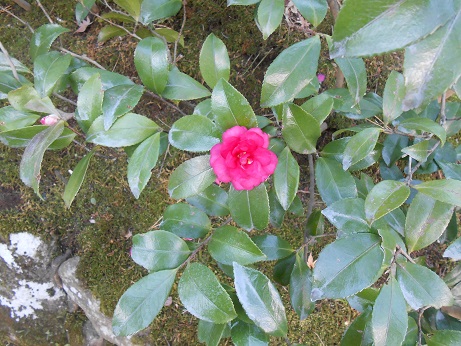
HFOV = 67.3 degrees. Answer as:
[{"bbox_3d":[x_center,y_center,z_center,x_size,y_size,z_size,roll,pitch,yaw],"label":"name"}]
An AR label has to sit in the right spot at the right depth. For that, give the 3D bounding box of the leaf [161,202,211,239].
[{"bbox_3d":[-0.056,0.064,0.435,0.070,0.013,0.045,5,73,17],"label":"leaf"}]

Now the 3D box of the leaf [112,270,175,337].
[{"bbox_3d":[-0.091,0.137,0.365,0.045,0.012,0.102,44,96,11],"label":"leaf"}]

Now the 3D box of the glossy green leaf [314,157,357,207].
[{"bbox_3d":[0.116,0.011,0.380,0.036,0.012,0.068,-24,81,-5],"label":"glossy green leaf"}]

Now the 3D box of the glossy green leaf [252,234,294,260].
[{"bbox_3d":[0.048,0.089,0.412,0.061,0.010,0.031,7,79,-5],"label":"glossy green leaf"}]

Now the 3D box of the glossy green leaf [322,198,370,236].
[{"bbox_3d":[0.121,0.047,0.362,0.048,0.013,0.040,15,78,18],"label":"glossy green leaf"}]

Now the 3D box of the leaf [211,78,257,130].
[{"bbox_3d":[0.003,-0.067,0.359,0.040,0.065,0.013,-19,20,-4],"label":"leaf"}]

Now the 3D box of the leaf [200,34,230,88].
[{"bbox_3d":[-0.019,-0.145,0.450,0.037,0.011,0.073,-1,83,-6],"label":"leaf"}]

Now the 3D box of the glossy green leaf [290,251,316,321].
[{"bbox_3d":[0.095,0.153,0.455,0.031,0.012,0.099,-4,102,14],"label":"glossy green leaf"}]

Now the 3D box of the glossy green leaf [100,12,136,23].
[{"bbox_3d":[-0.171,-0.238,0.530,0.053,0.012,0.030,6,31,0],"label":"glossy green leaf"}]

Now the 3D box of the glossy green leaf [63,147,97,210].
[{"bbox_3d":[-0.195,0.008,0.450,0.028,0.010,0.089,40,107,40],"label":"glossy green leaf"}]

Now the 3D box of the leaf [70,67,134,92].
[{"bbox_3d":[-0.169,-0.124,0.470,0.099,0.013,0.042,9,89,6],"label":"leaf"}]

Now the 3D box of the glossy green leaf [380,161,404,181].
[{"bbox_3d":[0.221,-0.001,0.477,0.035,0.012,0.058,-17,85,16],"label":"glossy green leaf"}]

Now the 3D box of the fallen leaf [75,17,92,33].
[{"bbox_3d":[-0.267,-0.265,0.625,0.035,0.010,0.036,32,73,17],"label":"fallen leaf"}]

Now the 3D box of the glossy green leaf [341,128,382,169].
[{"bbox_3d":[0.139,-0.026,0.367,0.029,0.012,0.057,41,95,16],"label":"glossy green leaf"}]

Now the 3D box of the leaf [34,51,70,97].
[{"bbox_3d":[-0.196,-0.108,0.383,0.032,0.014,0.062,13,76,1],"label":"leaf"}]

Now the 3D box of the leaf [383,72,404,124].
[{"bbox_3d":[0.199,-0.092,0.420,0.031,0.011,0.064,9,90,19],"label":"leaf"}]

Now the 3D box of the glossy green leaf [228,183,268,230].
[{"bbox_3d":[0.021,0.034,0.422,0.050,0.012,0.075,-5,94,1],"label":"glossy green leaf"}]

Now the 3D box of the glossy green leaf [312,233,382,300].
[{"bbox_3d":[0.124,0.101,0.362,0.097,0.014,0.055,-45,65,9],"label":"glossy green leaf"}]

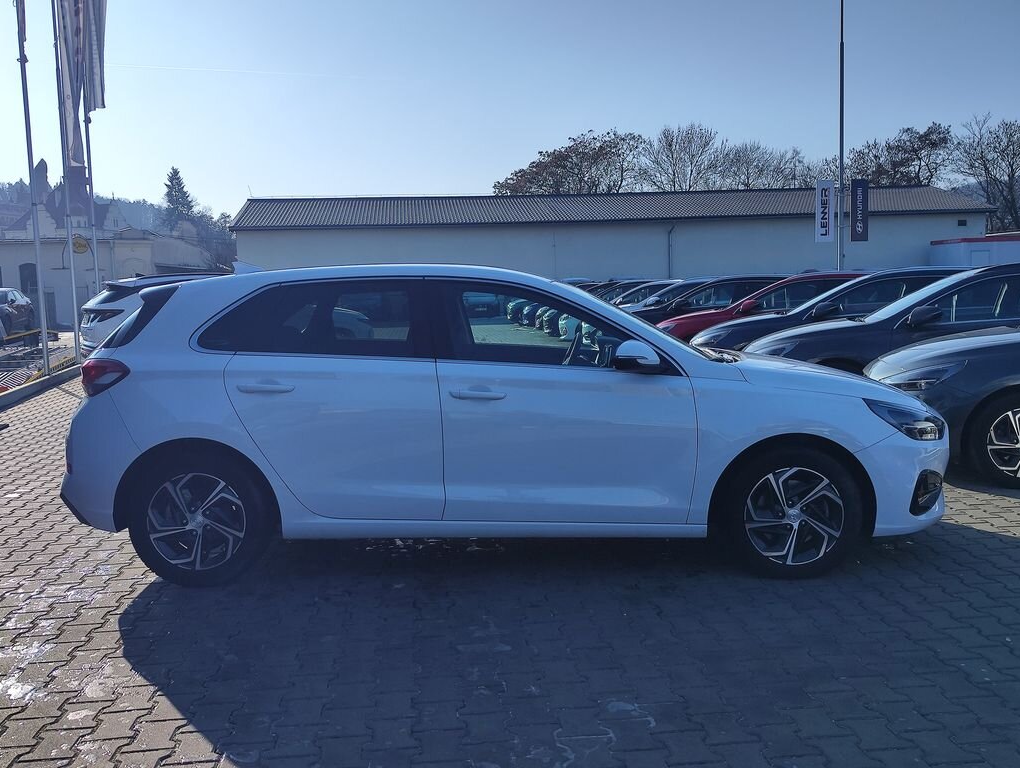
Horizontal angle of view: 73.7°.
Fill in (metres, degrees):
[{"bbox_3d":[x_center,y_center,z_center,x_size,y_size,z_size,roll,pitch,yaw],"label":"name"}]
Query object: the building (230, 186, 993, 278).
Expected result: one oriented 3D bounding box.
[{"bbox_3d":[6.400,-8.100,41.600,42.500,7.100,9.800,-2,6,-7],"label":"building"}]

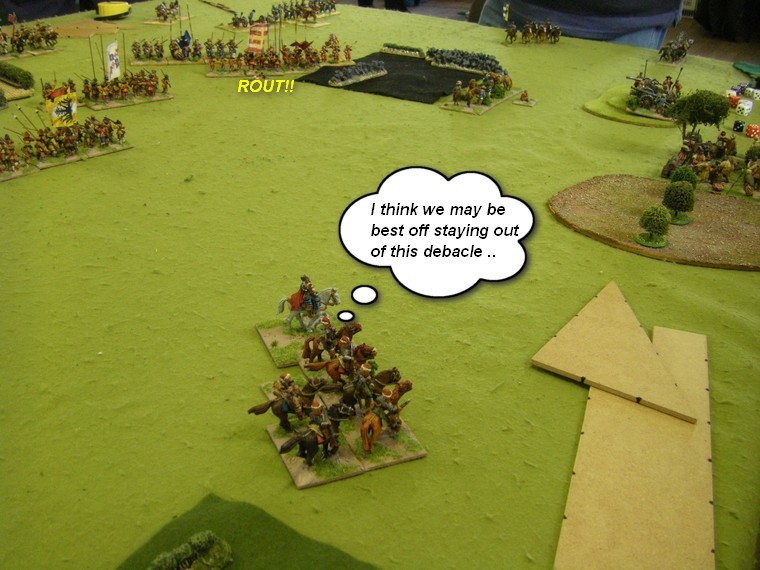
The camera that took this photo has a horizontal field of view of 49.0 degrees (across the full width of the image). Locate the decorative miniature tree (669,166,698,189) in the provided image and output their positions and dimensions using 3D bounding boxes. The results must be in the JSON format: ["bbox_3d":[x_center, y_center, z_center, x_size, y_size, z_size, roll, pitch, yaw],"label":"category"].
[{"bbox_3d":[0.209,-0.069,0.573,0.019,0.025,0.019,2,28,0],"label":"decorative miniature tree"}]

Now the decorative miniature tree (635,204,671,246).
[{"bbox_3d":[0.169,-0.037,0.513,0.020,0.024,0.020,2,28,0],"label":"decorative miniature tree"}]

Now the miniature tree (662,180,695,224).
[{"bbox_3d":[0.195,-0.055,0.544,0.020,0.026,0.020,2,28,0],"label":"miniature tree"}]

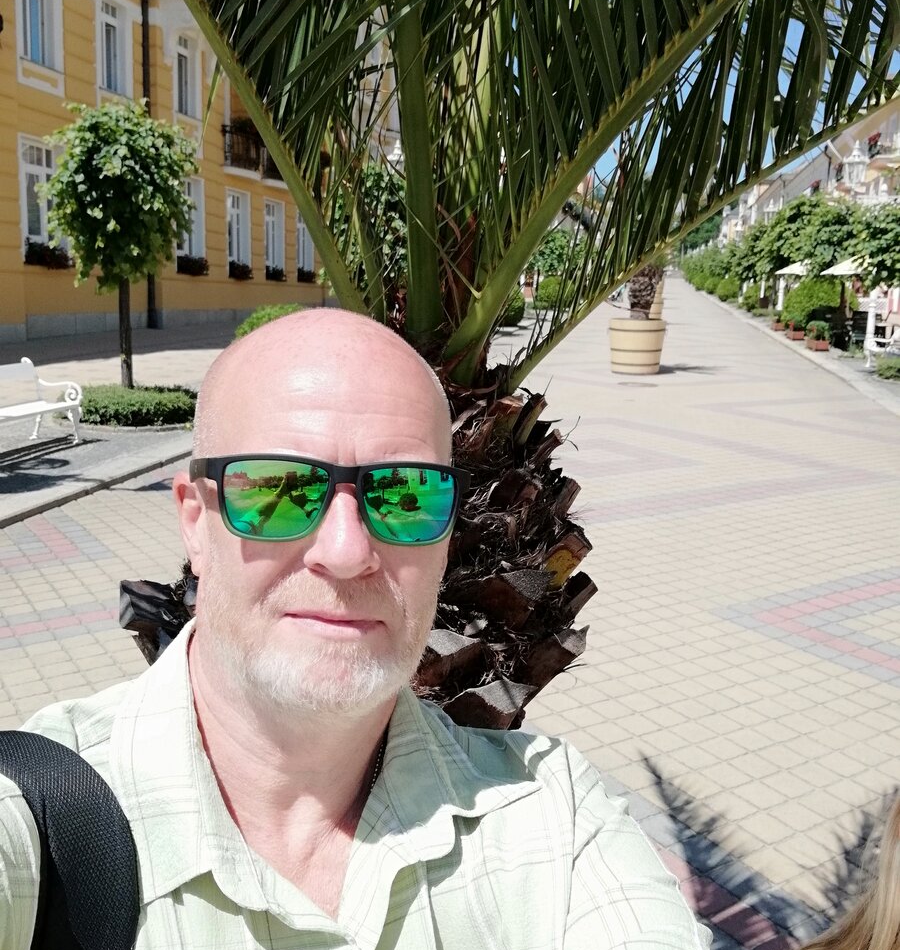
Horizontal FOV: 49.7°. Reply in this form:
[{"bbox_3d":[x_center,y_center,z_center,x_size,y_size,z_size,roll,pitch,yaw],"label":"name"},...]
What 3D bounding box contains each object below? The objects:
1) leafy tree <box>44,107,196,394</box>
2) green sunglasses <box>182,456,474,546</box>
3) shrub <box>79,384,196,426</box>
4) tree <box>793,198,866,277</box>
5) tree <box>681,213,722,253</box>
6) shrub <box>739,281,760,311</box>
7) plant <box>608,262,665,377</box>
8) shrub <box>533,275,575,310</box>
[{"bbox_3d":[-3.580,-2.350,10.640,1.650,3.300,1.650,2,10,0],"label":"leafy tree"},{"bbox_3d":[-0.078,0.014,0.583,0.145,0.050,0.145,3,-1,-19],"label":"green sunglasses"},{"bbox_3d":[-3.555,-0.807,10.800,1.500,0.340,1.350,2,10,0],"label":"shrub"},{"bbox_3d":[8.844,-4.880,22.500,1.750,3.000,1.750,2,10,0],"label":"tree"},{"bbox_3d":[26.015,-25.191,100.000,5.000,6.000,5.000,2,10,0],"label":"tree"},{"bbox_3d":[13.932,-8.276,45.000,1.200,1.400,1.200,2,10,0],"label":"shrub"},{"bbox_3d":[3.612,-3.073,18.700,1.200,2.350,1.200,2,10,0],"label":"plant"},{"bbox_3d":[4.737,-8.319,44.000,1.850,1.600,1.750,2,10,0],"label":"shrub"}]

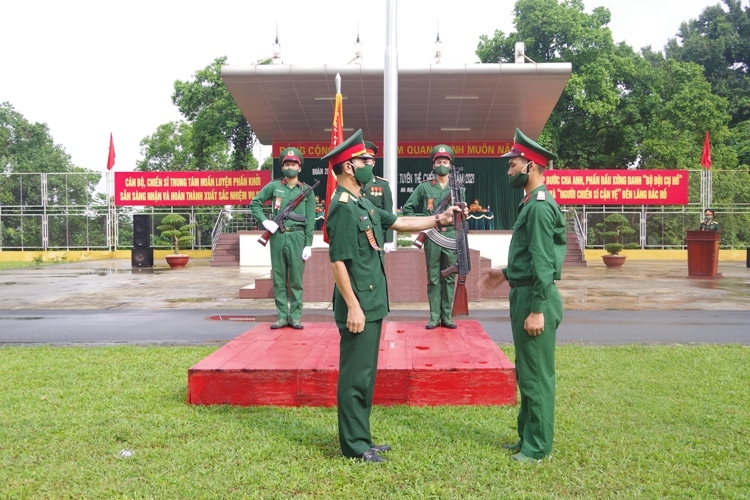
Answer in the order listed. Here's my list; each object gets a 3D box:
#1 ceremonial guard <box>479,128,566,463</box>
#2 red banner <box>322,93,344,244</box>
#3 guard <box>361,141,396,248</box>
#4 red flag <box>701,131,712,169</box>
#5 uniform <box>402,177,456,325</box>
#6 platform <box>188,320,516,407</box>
[{"bbox_3d":[0.817,0.233,4.157,0.480,1.800,0.520,0,1,-3],"label":"ceremonial guard"},{"bbox_3d":[-0.410,-0.820,7.500,0.250,1.550,0.220,0,2,2],"label":"red banner"},{"bbox_3d":[-0.085,-0.130,7.499,0.560,1.840,0.400,0,1,2],"label":"guard"},{"bbox_3d":[12.591,-3.844,28.410,0.420,1.460,0.300,0,1,2],"label":"red flag"},{"bbox_3d":[0.584,0.005,7.620,0.600,1.500,0.380,0,2,2],"label":"uniform"},{"bbox_3d":[-0.120,0.942,6.687,2.320,0.260,2.770,0,1,2],"label":"platform"}]

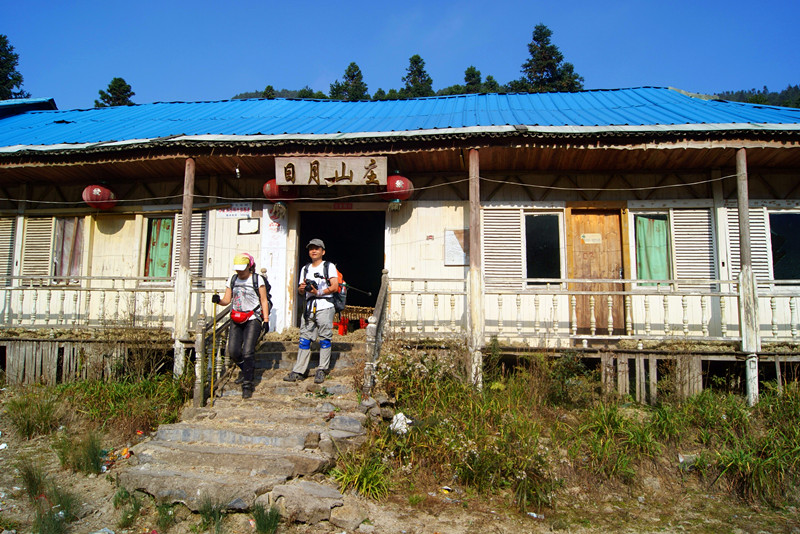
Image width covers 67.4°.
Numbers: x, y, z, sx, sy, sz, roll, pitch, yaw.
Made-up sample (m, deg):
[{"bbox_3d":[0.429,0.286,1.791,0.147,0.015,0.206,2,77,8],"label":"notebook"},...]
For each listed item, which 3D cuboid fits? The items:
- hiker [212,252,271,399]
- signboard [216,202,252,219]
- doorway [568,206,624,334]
[{"bbox_3d":[-1.756,0.639,6.670,0.580,1.590,0.480,0,-7,8],"label":"hiker"},{"bbox_3d":[-2.605,-0.884,9.431,0.596,0.264,0.025,0,-7,6],"label":"signboard"},{"bbox_3d":[3.046,0.111,9.305,0.800,2.070,0.140,0,-7,3],"label":"doorway"}]

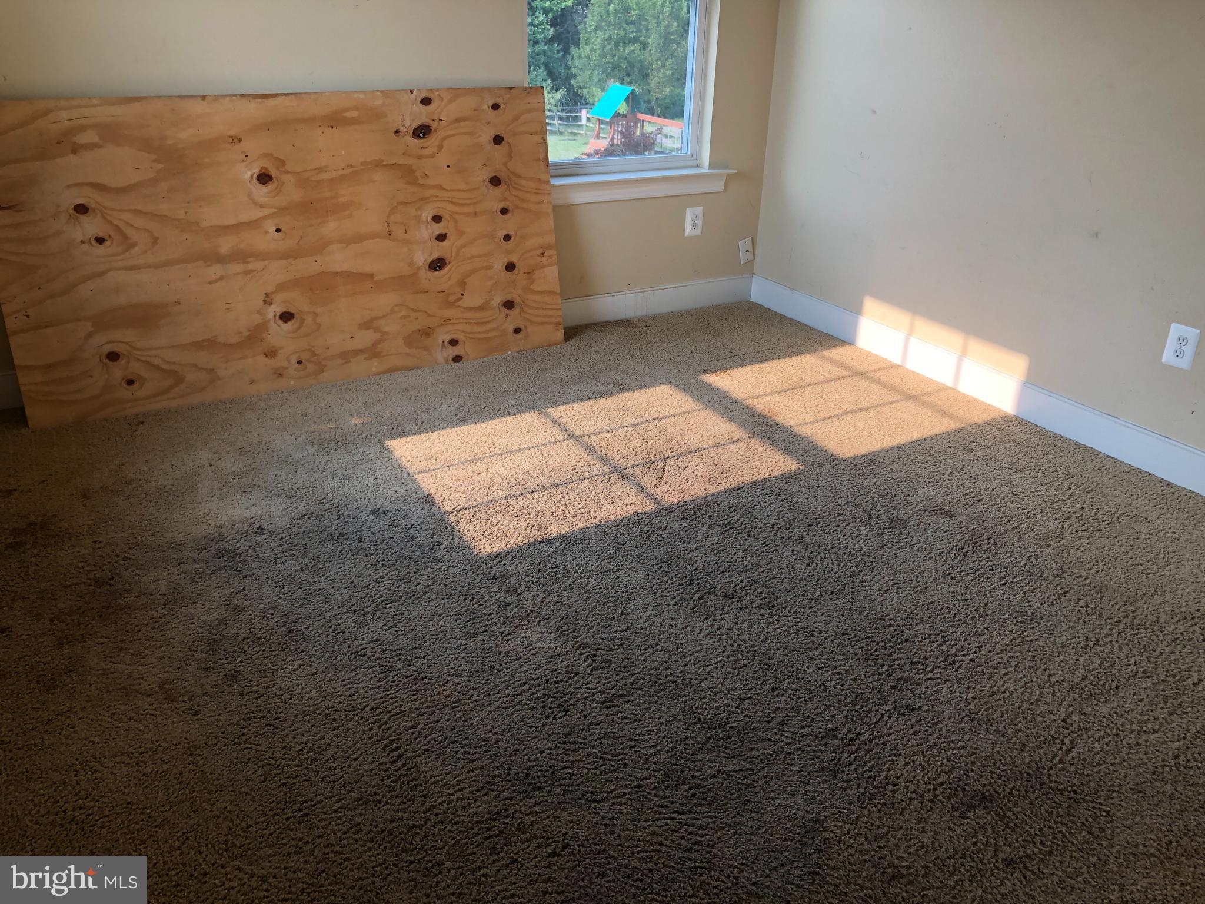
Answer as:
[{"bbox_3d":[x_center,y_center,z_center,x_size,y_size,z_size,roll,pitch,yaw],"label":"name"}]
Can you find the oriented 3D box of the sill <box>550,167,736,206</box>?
[{"bbox_3d":[0.075,-1.107,4.087,1.115,0.103,0.125,-13,29,-28],"label":"sill"}]

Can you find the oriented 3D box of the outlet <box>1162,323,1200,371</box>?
[{"bbox_3d":[1.742,-0.315,2.935,0.010,0.124,0.082,-13,29,-28],"label":"outlet"}]

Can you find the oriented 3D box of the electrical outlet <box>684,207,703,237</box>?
[{"bbox_3d":[0.409,-1.019,4.325,0.082,0.124,0.010,-13,29,-28],"label":"electrical outlet"}]

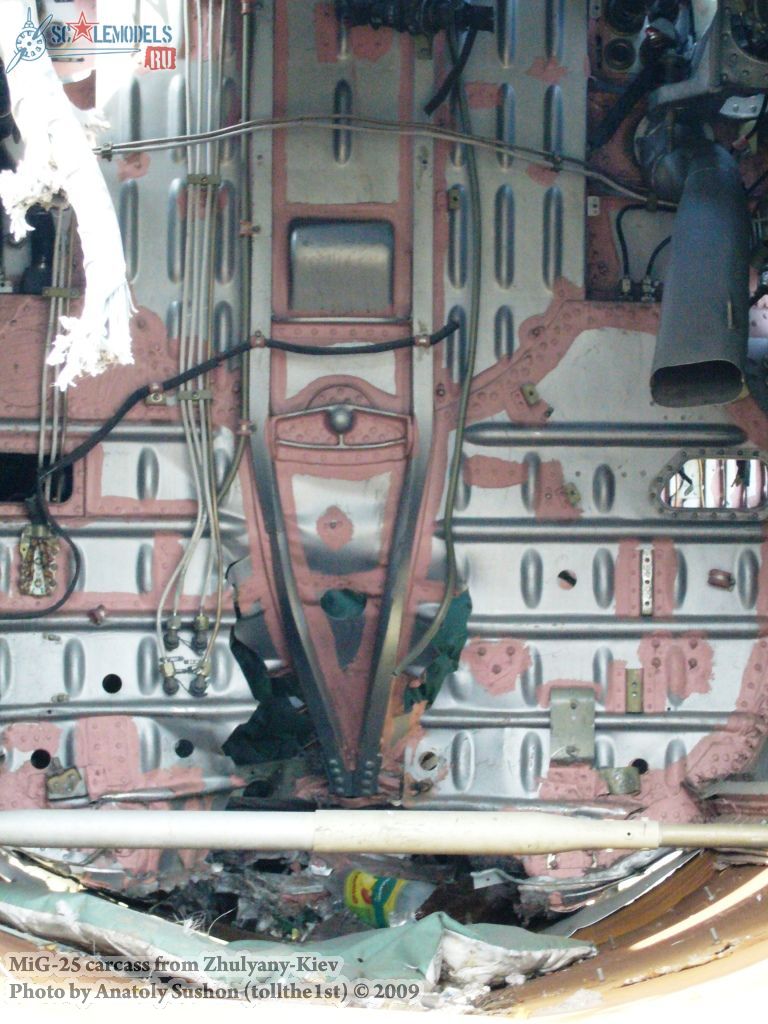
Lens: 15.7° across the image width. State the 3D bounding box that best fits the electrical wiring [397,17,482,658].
[{"bbox_3d":[0.068,-0.207,3.540,0.110,0.828,0.100,0,3,0],"label":"electrical wiring"}]

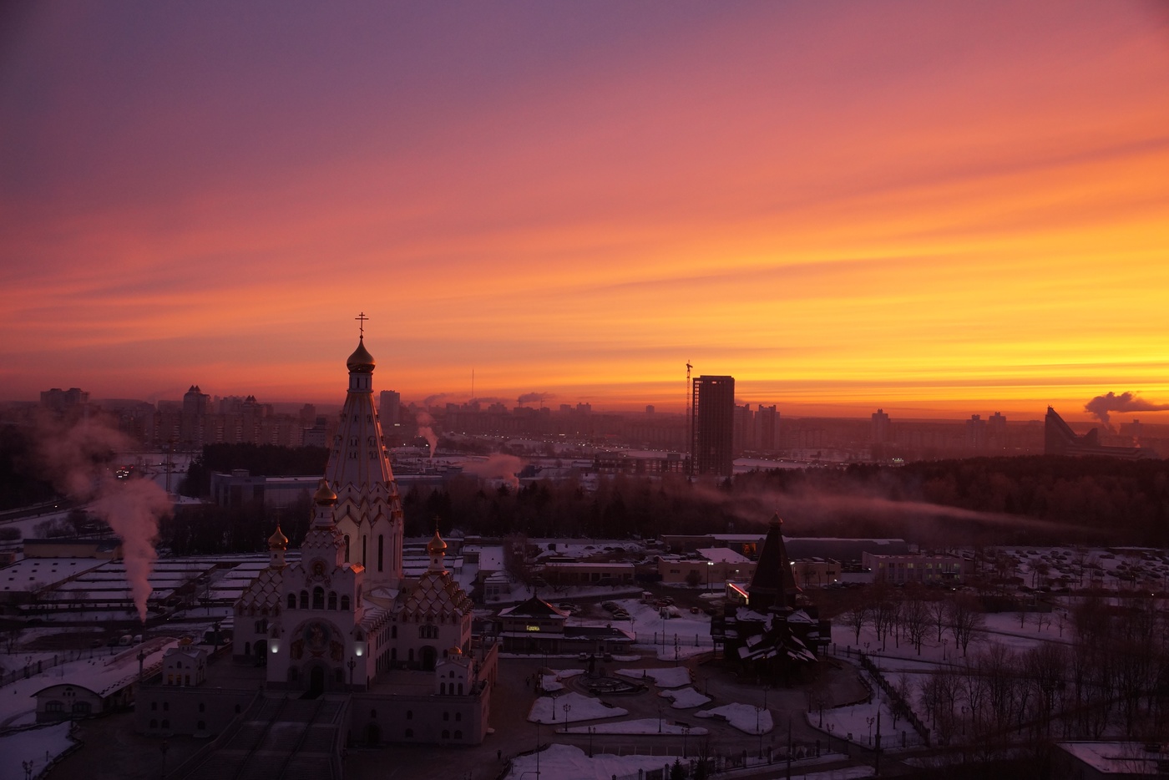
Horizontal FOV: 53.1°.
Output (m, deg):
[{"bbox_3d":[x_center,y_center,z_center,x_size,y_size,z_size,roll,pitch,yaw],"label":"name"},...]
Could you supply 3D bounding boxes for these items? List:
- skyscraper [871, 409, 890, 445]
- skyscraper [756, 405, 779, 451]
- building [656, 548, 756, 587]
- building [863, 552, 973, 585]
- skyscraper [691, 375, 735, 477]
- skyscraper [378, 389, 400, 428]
[{"bbox_3d":[491.690,61.930,1942.900,26.500,60.500,25.000,1,-1,5],"label":"skyscraper"},{"bbox_3d":[265.930,55.800,1699.490,30.000,66.000,28.000,1,-1,0],"label":"skyscraper"},{"bbox_3d":[42.150,61.360,407.000,33.500,7.200,34.000,1,-1,-5],"label":"building"},{"bbox_3d":[114.370,61.490,404.290,33.000,9.300,12.500,1,-1,-5],"label":"building"},{"bbox_3d":[115.650,32.370,1050.650,33.500,88.500,30.000,1,-1,-2],"label":"skyscraper"},{"bbox_3d":[-359.610,36.530,2163.820,32.000,71.000,27.000,1,-1,-10],"label":"skyscraper"}]

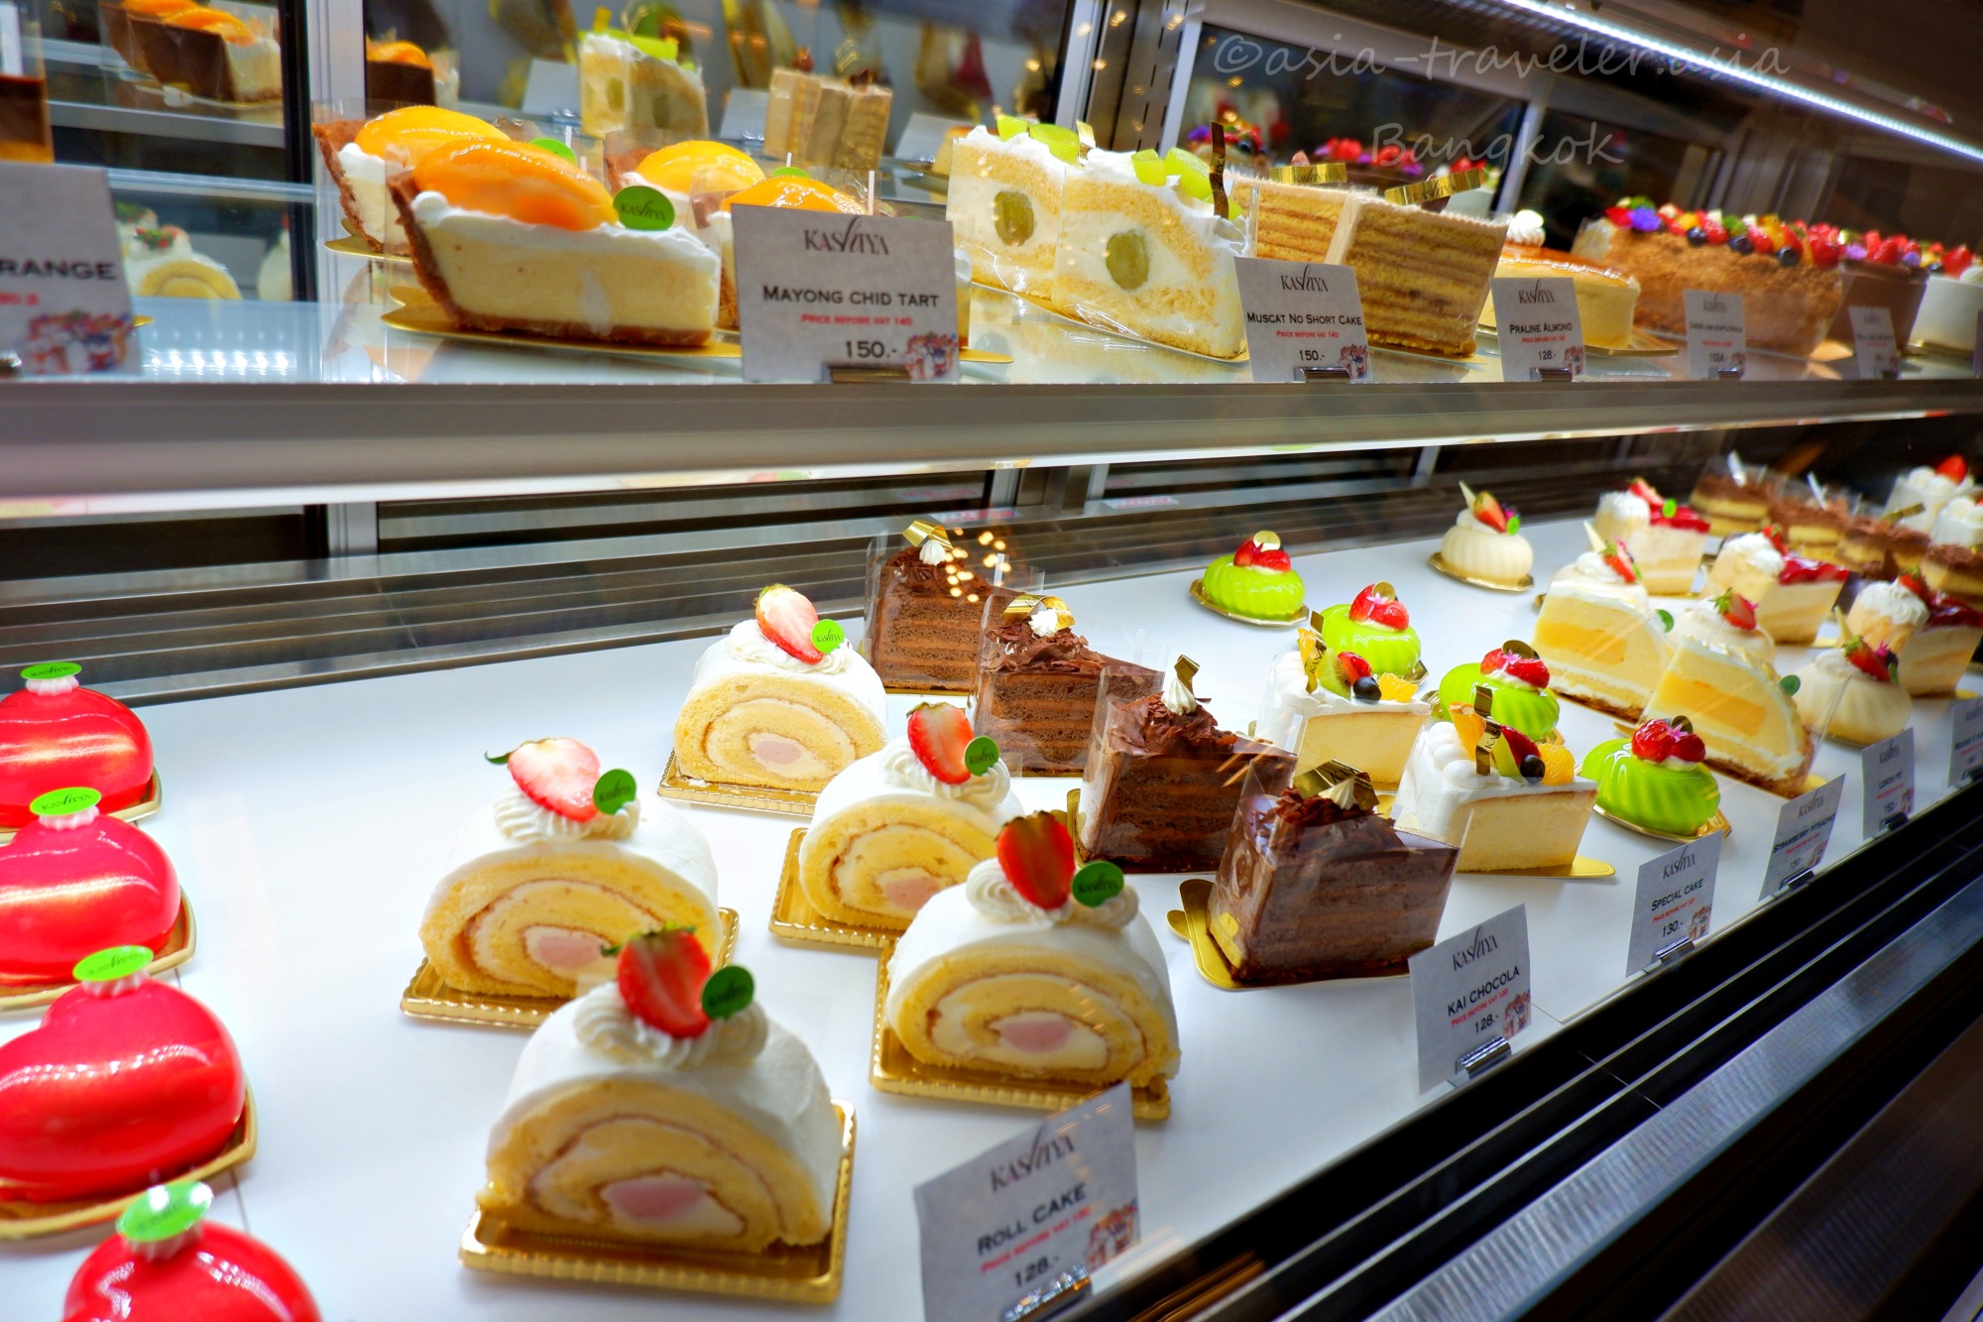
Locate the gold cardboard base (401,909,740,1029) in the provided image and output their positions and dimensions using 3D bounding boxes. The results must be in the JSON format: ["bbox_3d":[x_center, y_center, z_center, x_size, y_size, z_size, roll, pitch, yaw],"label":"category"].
[{"bbox_3d":[-0.150,0.107,0.467,0.106,0.008,0.076,8,26,-6],"label":"gold cardboard base"}]

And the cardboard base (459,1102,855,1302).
[{"bbox_3d":[-0.088,0.143,0.352,0.096,0.006,0.062,9,26,-7],"label":"cardboard base"}]

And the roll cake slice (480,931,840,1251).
[{"bbox_3d":[-0.090,0.117,0.367,0.099,0.093,0.046,8,26,-6],"label":"roll cake slice"}]

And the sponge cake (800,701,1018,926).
[{"bbox_3d":[-0.026,0.058,0.514,0.097,0.090,0.045,9,26,-5],"label":"sponge cake"}]

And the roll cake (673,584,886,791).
[{"bbox_3d":[-0.083,0.009,0.527,0.088,0.084,0.038,9,26,-7],"label":"roll cake"}]

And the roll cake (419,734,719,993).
[{"bbox_3d":[-0.129,0.062,0.402,0.090,0.085,0.038,8,27,-8],"label":"roll cake"}]

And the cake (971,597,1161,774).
[{"bbox_3d":[0.043,0.010,0.645,0.091,0.086,0.063,11,26,-1],"label":"cake"}]

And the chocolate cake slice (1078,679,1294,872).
[{"bbox_3d":[0.100,0.047,0.584,0.091,0.093,0.063,10,26,-2],"label":"chocolate cake slice"}]

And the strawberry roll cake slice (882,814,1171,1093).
[{"bbox_3d":[0.017,0.088,0.411,0.093,0.086,0.038,9,26,-7],"label":"strawberry roll cake slice"}]

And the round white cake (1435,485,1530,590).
[{"bbox_3d":[0.426,-0.109,1.063,0.077,0.068,0.077,9,26,-4],"label":"round white cake"}]

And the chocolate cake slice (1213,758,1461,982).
[{"bbox_3d":[0.143,0.083,0.508,0.091,0.082,0.057,8,24,-5],"label":"chocolate cake slice"}]

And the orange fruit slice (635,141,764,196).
[{"bbox_3d":[-0.105,-0.177,0.456,0.047,0.018,0.033,6,27,-12],"label":"orange fruit slice"}]

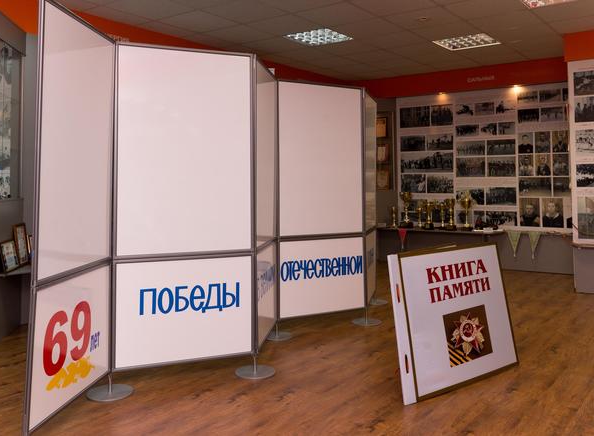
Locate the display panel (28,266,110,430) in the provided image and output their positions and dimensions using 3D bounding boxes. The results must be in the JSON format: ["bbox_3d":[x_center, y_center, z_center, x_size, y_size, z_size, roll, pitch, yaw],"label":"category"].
[{"bbox_3d":[-1.128,0.603,2.792,0.030,0.630,0.830,0,3,3],"label":"display panel"}]

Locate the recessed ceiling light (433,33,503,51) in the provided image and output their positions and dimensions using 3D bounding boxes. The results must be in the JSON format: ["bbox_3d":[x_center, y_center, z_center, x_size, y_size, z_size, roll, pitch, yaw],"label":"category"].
[{"bbox_3d":[1.919,-2.000,6.150,0.600,0.080,0.600,1,2,38],"label":"recessed ceiling light"}]

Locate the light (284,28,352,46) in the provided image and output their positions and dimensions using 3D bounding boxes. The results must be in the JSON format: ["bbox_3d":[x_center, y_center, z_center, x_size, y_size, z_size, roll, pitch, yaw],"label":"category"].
[{"bbox_3d":[0.237,-1.998,6.000,0.570,0.050,0.570,2,3,37],"label":"light"}]

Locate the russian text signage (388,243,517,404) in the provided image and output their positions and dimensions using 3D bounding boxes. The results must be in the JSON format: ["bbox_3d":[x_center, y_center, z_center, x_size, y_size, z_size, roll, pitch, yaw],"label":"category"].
[{"bbox_3d":[0.958,0.579,3.277,1.040,0.794,0.060,0,-12,-36],"label":"russian text signage"}]

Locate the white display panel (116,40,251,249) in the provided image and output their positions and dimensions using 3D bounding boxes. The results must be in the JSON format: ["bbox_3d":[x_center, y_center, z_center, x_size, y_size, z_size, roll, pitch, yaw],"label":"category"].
[{"bbox_3d":[-0.665,-0.405,3.310,0.830,1.250,0.035,-1,2,-22],"label":"white display panel"}]

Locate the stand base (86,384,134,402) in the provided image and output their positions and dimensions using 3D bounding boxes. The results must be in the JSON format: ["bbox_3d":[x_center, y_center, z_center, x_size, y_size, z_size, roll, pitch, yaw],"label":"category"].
[{"bbox_3d":[-1.105,1.040,3.230,0.280,0.015,0.280,0,3,0],"label":"stand base"}]

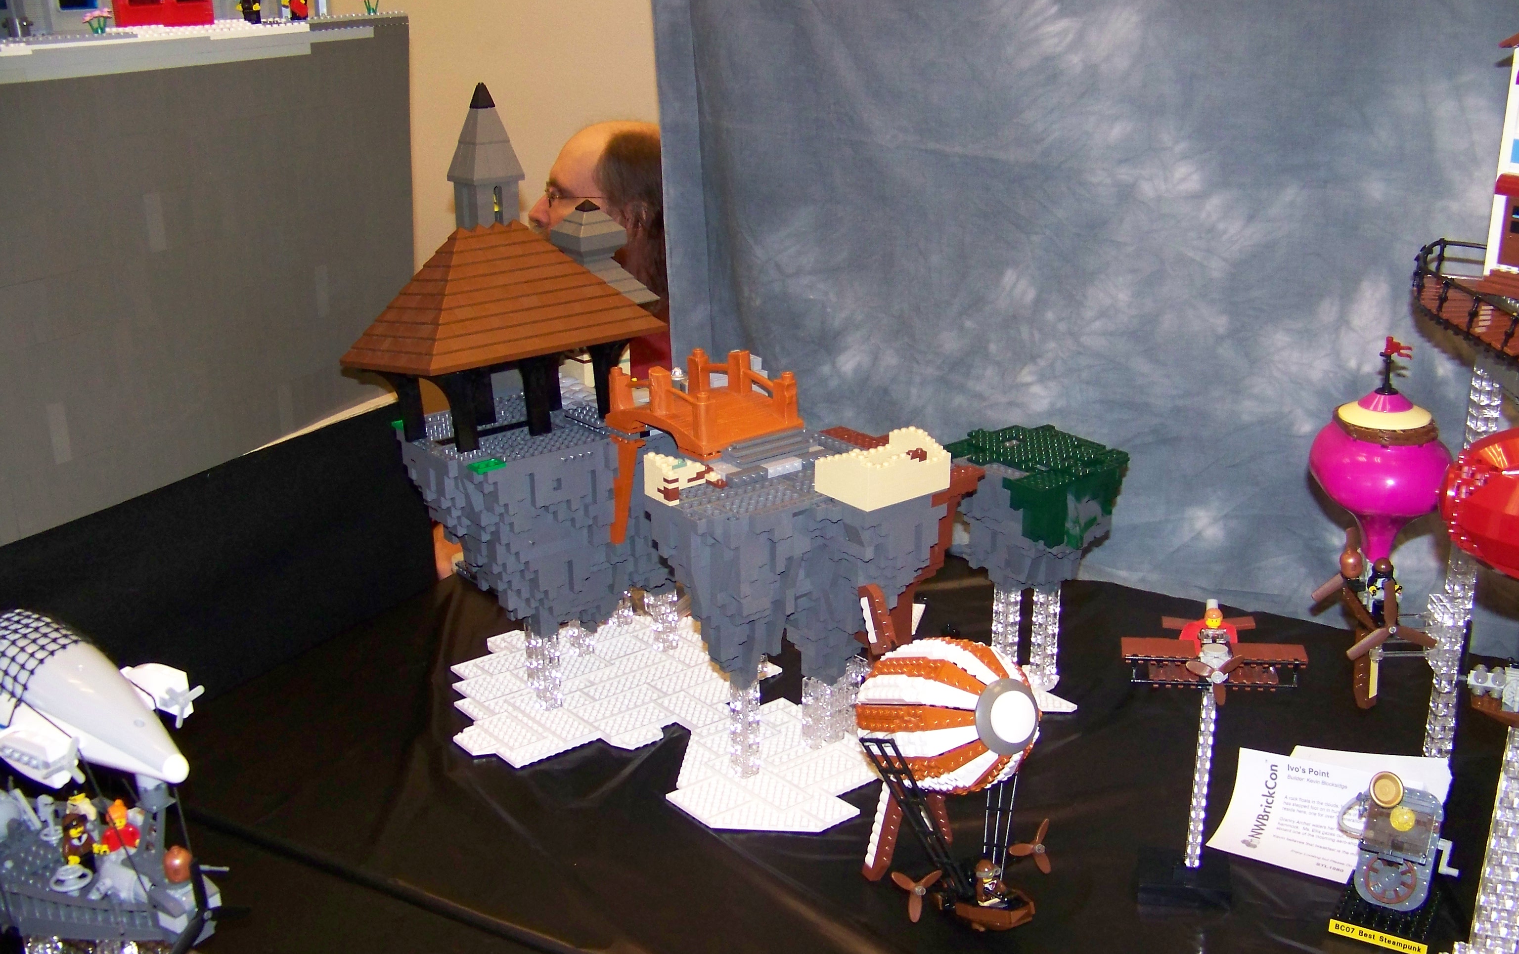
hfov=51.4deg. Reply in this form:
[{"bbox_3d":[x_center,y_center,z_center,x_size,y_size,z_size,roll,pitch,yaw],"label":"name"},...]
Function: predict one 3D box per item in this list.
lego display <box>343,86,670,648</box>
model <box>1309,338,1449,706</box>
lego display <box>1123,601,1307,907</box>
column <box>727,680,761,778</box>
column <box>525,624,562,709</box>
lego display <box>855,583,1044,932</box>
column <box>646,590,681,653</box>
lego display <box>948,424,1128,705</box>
[{"bbox_3d":[-0.198,-0.090,1.289,0.288,0.447,0.185,-15,24,-37],"label":"lego display"},{"bbox_3d":[0.431,0.036,1.099,0.100,0.268,0.110,1,19,4],"label":"model"},{"bbox_3d":[0.307,0.180,1.100,0.119,0.205,0.103,2,19,6],"label":"lego display"},{"bbox_3d":[-0.011,0.193,1.221,0.016,0.077,0.016,-15,24,-37],"label":"column"},{"bbox_3d":[-0.179,0.161,1.330,0.016,0.067,0.024,-15,24,-37],"label":"column"},{"bbox_3d":[0.123,0.176,1.040,0.138,0.230,0.180,-10,8,-26],"label":"lego display"},{"bbox_3d":[-0.087,0.127,1.440,0.016,0.058,0.024,-15,24,-37],"label":"column"},{"bbox_3d":[0.222,0.081,1.337,0.135,0.222,0.133,-15,24,-37],"label":"lego display"}]

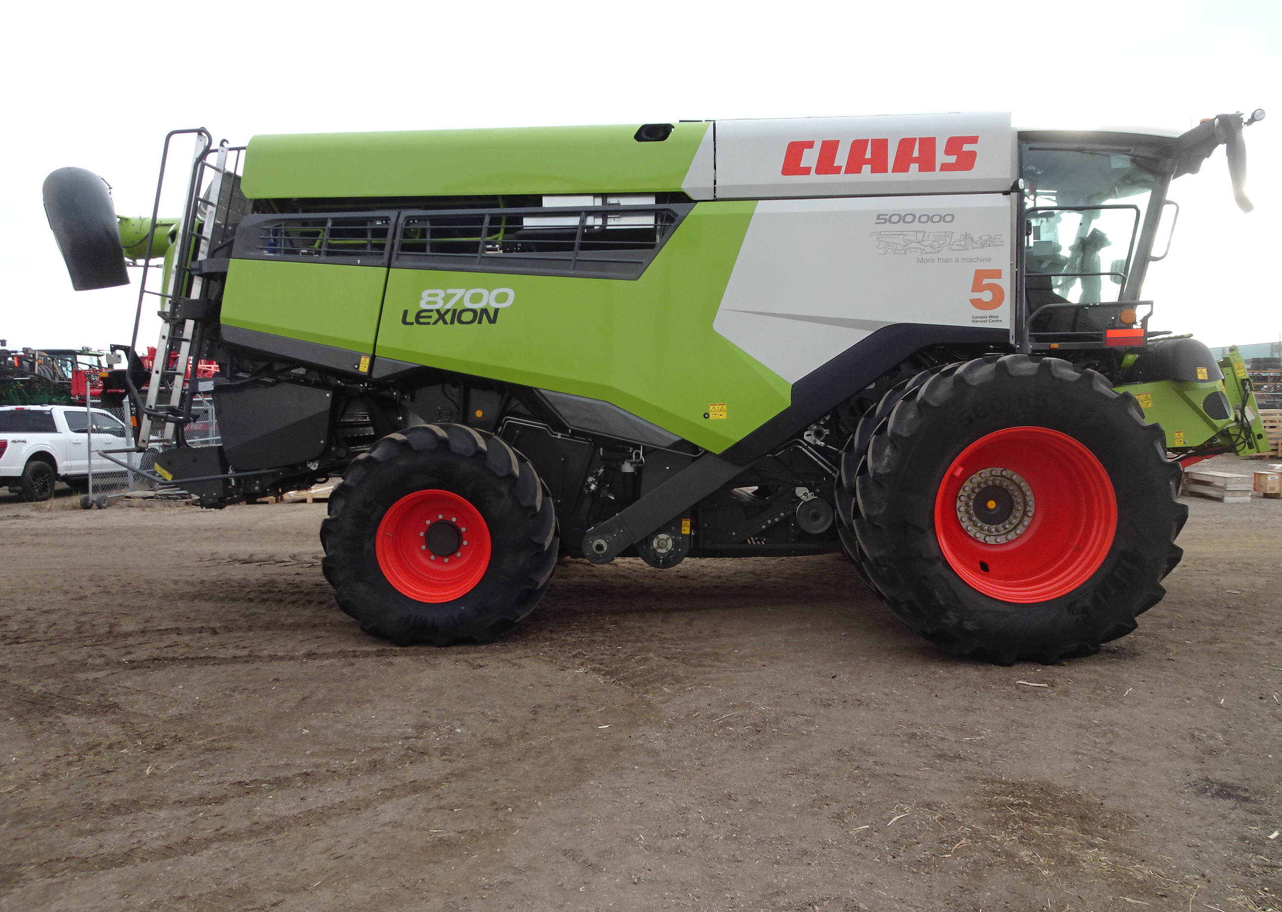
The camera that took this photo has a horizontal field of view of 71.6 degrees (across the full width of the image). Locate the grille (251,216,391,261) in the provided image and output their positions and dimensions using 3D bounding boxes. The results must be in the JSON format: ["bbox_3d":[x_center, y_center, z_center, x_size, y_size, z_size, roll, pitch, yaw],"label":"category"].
[{"bbox_3d":[-2.413,-1.637,6.697,1.090,0.350,0.100,0,2,4],"label":"grille"}]

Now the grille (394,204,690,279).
[{"bbox_3d":[-0.765,-1.560,6.575,2.150,0.530,0.120,0,2,4],"label":"grille"}]

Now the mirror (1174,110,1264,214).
[{"bbox_3d":[4.080,-2.030,6.300,0.420,0.680,0.600,0,2,4],"label":"mirror"}]

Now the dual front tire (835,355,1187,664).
[{"bbox_3d":[2.469,0.315,6.267,2.040,1.980,1.360,0,2,4],"label":"dual front tire"}]

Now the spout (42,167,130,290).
[{"bbox_3d":[-5.560,-2.280,8.900,0.760,1.180,0.600,0,2,3],"label":"spout"}]

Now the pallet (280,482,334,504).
[{"bbox_3d":[-6.650,0.800,17.900,1.100,0.220,1.100,0,2,0],"label":"pallet"}]

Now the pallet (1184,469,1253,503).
[{"bbox_3d":[11.700,0.646,18.040,0.560,0.490,1.800,0,2,10],"label":"pallet"}]

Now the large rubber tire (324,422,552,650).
[{"bbox_3d":[-1.478,0.570,6.575,1.660,1.590,0.600,0,2,-2],"label":"large rubber tire"}]

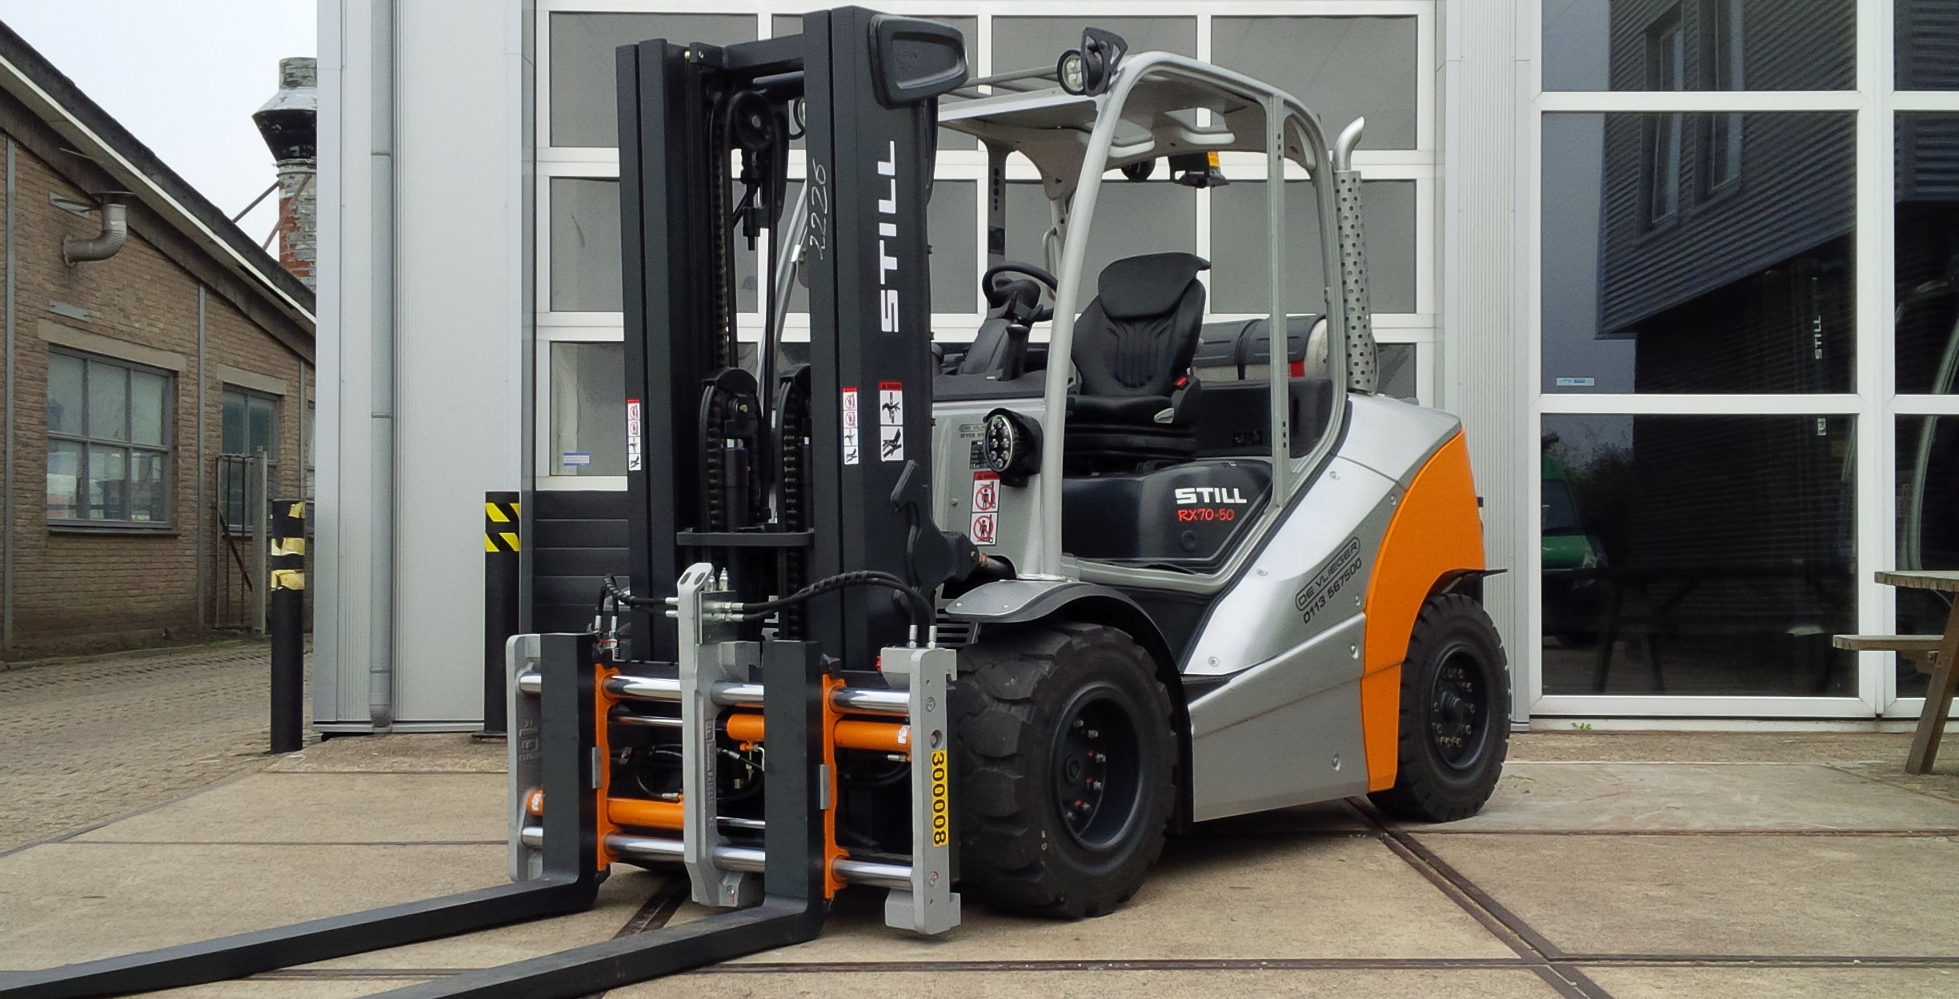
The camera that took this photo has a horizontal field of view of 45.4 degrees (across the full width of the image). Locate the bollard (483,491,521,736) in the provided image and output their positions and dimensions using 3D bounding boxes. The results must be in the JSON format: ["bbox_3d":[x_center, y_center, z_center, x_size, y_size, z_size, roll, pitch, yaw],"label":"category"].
[{"bbox_3d":[-2.125,0.510,10.420,0.153,1.085,0.153,0,0,0],"label":"bollard"}]

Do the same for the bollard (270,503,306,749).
[{"bbox_3d":[-2.940,0.537,9.950,0.138,1.070,0.138,0,0,0],"label":"bollard"}]

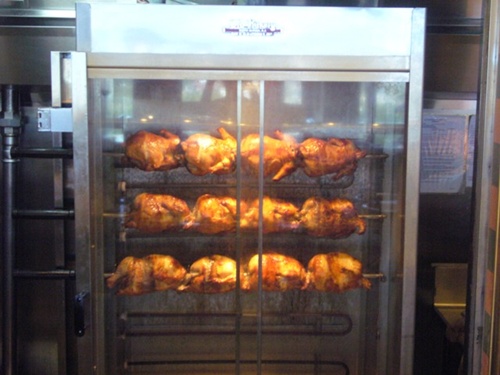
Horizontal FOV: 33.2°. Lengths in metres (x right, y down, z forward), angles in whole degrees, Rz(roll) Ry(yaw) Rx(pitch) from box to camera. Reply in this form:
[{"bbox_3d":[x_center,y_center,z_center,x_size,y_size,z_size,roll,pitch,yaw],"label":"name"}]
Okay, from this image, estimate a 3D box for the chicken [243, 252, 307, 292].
[{"bbox_3d":[0.083,0.287,2.829,0.210,0.124,0.140,0,8,-2],"label":"chicken"}]

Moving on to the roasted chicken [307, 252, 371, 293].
[{"bbox_3d":[0.300,0.288,2.837,0.217,0.125,0.140,0,8,-2],"label":"roasted chicken"}]

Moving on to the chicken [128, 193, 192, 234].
[{"bbox_3d":[-0.304,0.085,2.788,0.207,0.126,0.140,0,8,-2],"label":"chicken"}]

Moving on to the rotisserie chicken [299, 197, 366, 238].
[{"bbox_3d":[0.279,0.101,2.811,0.218,0.130,0.140,0,8,-2],"label":"rotisserie chicken"}]

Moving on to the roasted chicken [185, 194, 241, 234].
[{"bbox_3d":[-0.120,0.090,2.796,0.191,0.123,0.140,0,8,-2],"label":"roasted chicken"}]

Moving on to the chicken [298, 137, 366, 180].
[{"bbox_3d":[0.274,-0.096,2.785,0.219,0.135,0.150,0,8,-2],"label":"chicken"}]

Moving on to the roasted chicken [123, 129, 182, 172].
[{"bbox_3d":[-0.318,-0.120,2.760,0.185,0.125,0.150,0,8,-2],"label":"roasted chicken"}]

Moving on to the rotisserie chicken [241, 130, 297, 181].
[{"bbox_3d":[0.065,-0.106,2.776,0.186,0.154,0.150,0,8,-2],"label":"rotisserie chicken"}]

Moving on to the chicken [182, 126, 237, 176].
[{"bbox_3d":[-0.138,-0.120,2.880,0.200,0.165,0.155,0,7,-2],"label":"chicken"}]

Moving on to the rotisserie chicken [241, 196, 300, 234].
[{"bbox_3d":[0.069,0.092,2.803,0.194,0.120,0.140,0,8,-2],"label":"rotisserie chicken"}]

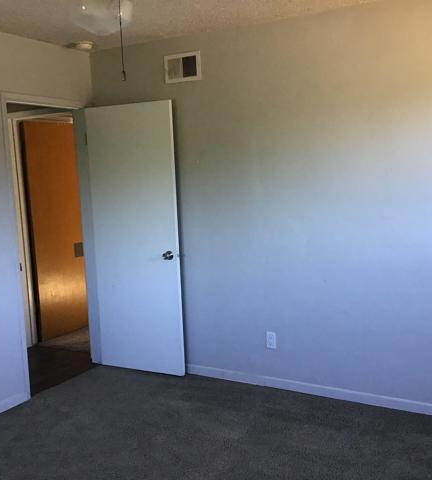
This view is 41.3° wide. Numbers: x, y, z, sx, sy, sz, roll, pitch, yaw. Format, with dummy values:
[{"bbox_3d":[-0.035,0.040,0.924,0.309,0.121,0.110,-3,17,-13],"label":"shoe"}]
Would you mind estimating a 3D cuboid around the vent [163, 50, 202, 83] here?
[{"bbox_3d":[-0.242,-1.205,4.005,0.298,0.195,0.025,2,8,30],"label":"vent"}]

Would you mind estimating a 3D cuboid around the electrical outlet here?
[{"bbox_3d":[0.377,0.688,3.934,0.070,0.116,0.016,2,8,30],"label":"electrical outlet"}]

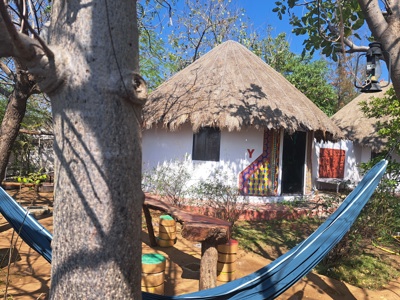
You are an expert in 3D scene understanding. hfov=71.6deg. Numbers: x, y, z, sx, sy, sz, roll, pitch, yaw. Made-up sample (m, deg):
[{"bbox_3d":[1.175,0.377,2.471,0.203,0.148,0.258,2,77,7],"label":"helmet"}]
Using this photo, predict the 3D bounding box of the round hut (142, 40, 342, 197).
[{"bbox_3d":[0.900,-1.430,10.200,7.800,5.350,7.800,2,1,-26],"label":"round hut"}]

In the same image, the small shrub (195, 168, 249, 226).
[{"bbox_3d":[0.450,1.030,6.000,1.200,1.250,1.100,3,1,0],"label":"small shrub"}]

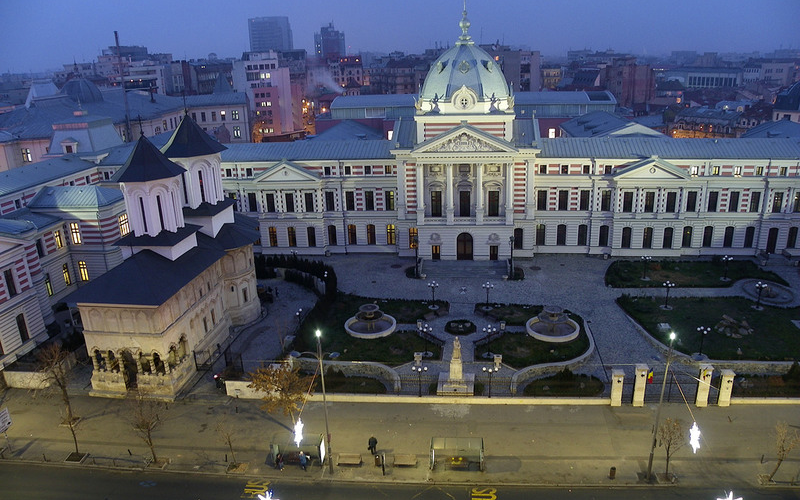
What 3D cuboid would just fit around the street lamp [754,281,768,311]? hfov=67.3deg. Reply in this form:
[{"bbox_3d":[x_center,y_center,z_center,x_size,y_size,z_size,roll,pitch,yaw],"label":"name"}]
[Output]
[{"bbox_3d":[44.009,5.556,73.463,1.400,3.200,1.400,0,18,6],"label":"street lamp"}]

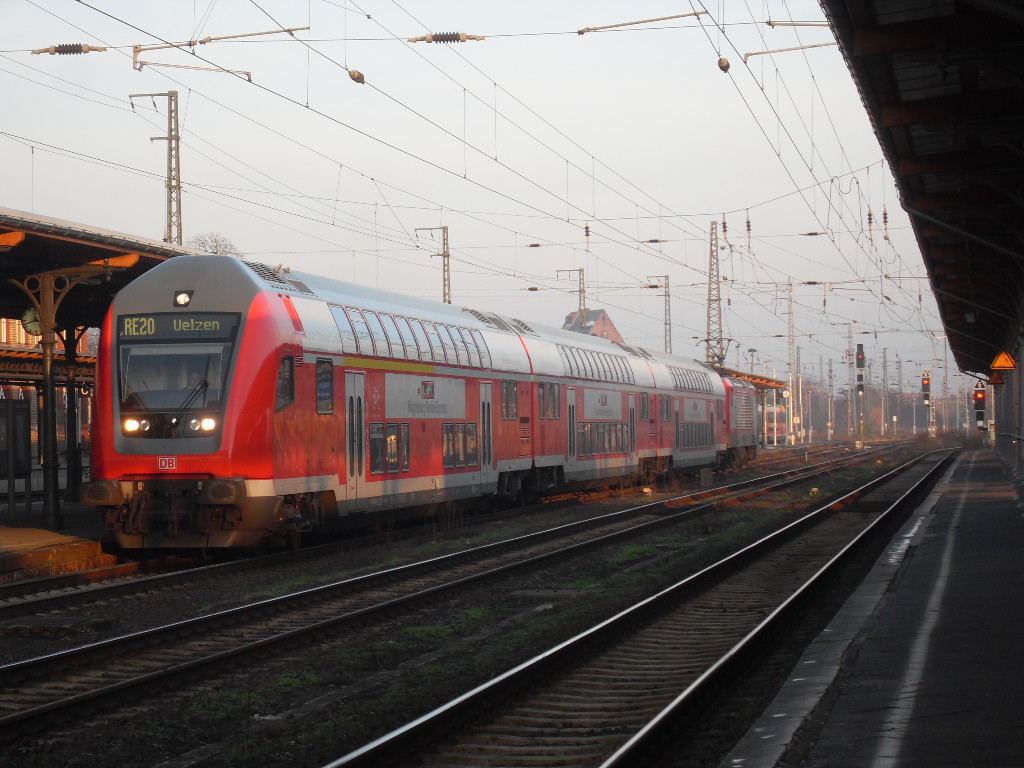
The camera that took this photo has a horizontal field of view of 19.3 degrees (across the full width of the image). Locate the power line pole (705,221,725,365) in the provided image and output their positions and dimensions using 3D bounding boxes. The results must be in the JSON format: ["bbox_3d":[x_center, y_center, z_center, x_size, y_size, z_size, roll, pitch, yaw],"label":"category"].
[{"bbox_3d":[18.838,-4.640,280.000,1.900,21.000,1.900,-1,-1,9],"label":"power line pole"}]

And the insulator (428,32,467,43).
[{"bbox_3d":[-0.677,-3.614,31.500,0.410,0.118,0.118,-1,-1,9],"label":"insulator"}]

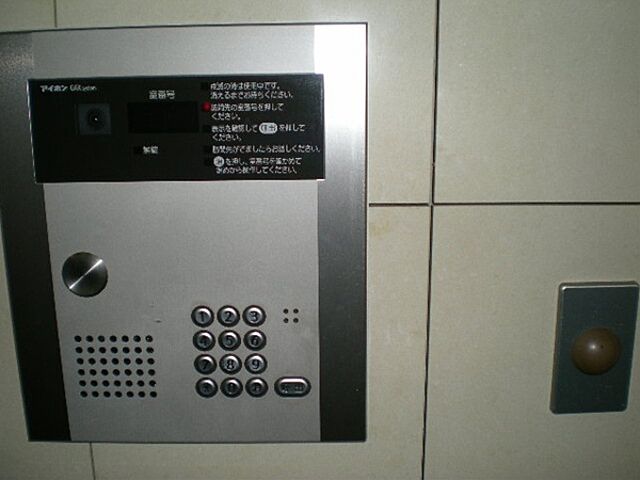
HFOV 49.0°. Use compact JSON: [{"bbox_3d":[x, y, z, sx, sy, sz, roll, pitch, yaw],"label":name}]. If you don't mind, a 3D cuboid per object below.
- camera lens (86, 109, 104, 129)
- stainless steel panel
[{"bbox_3d":[-0.179,-0.098,0.564,0.015,0.015,0.010,0,13,1],"label":"camera lens"},{"bbox_3d":[-0.112,0.067,0.597,0.224,0.234,0.015,0,13,1],"label":"stainless steel panel"}]

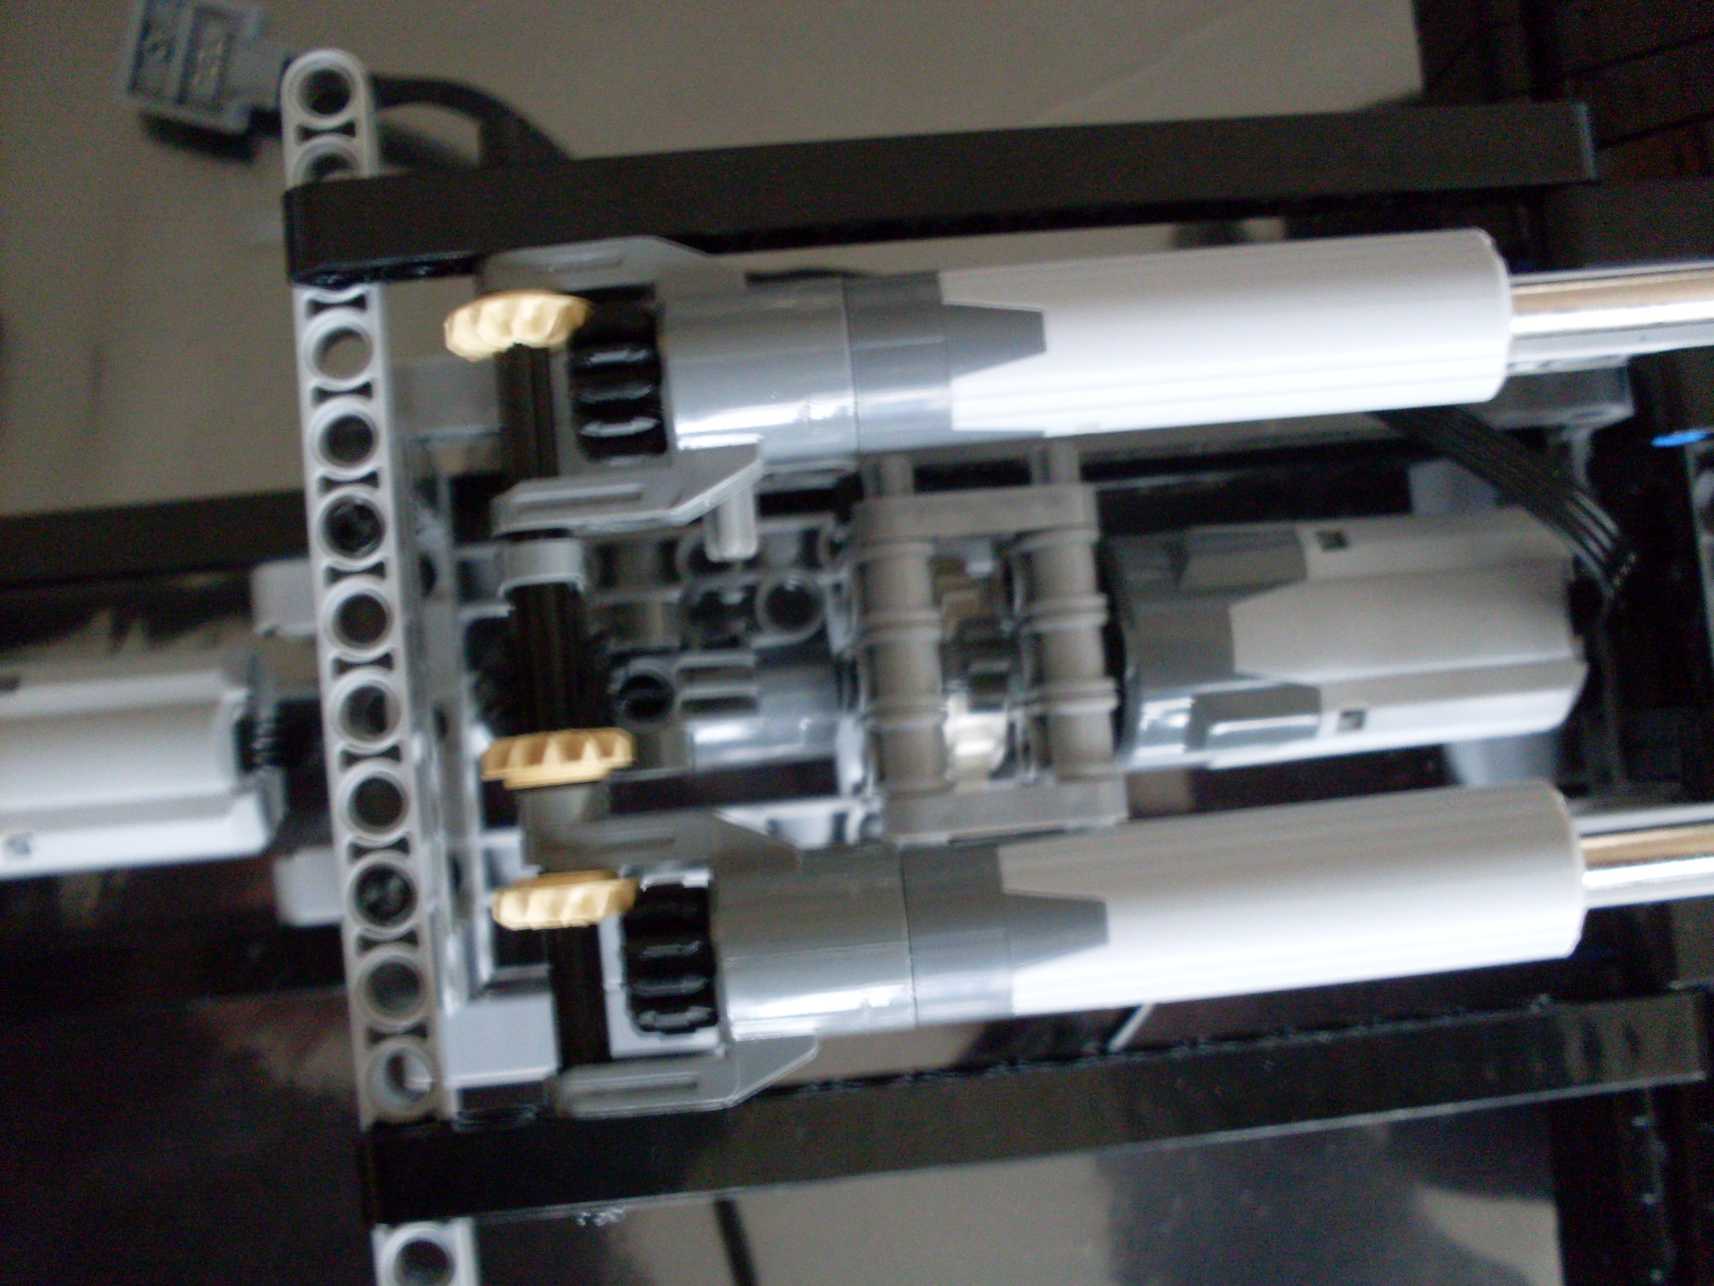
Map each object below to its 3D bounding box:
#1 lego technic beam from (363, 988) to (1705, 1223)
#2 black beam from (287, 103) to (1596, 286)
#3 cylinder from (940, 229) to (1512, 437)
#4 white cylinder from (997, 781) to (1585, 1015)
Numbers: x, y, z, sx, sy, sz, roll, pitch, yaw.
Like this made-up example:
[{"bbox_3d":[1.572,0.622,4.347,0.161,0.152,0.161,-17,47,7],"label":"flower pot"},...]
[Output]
[{"bbox_3d":[0.017,0.039,0.162,0.119,0.008,0.008,-5,86,-5],"label":"lego technic beam"},{"bbox_3d":[0.009,-0.041,0.168,0.119,0.008,0.008,-5,86,-5],"label":"black beam"},{"bbox_3d":[0.030,-0.026,0.161,0.046,0.015,0.015,-5,86,-2],"label":"cylinder"},{"bbox_3d":[0.035,0.021,0.156,0.046,0.015,0.015,-6,86,-2],"label":"white cylinder"}]

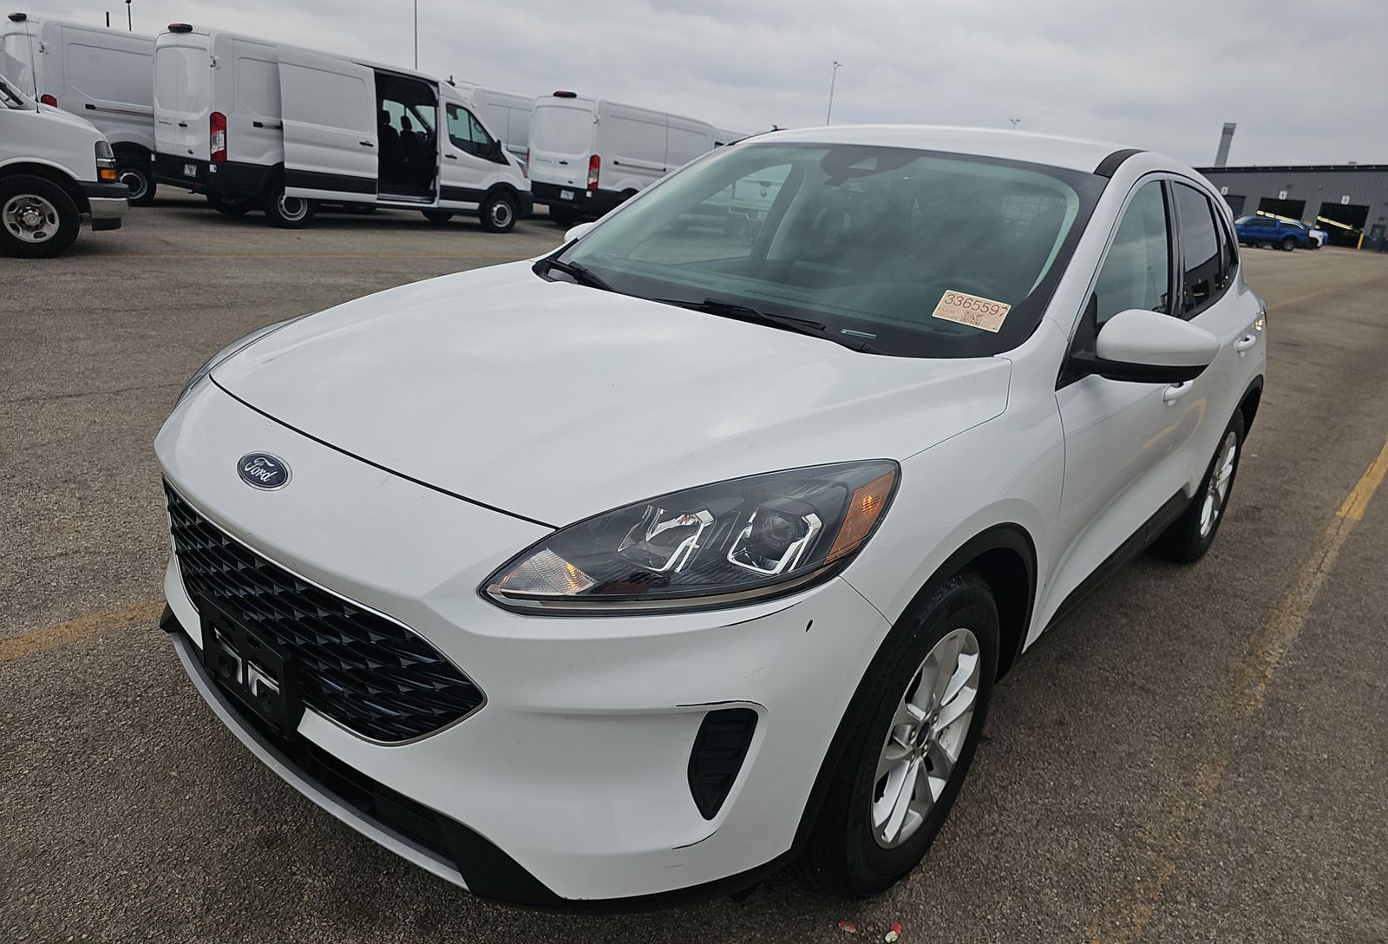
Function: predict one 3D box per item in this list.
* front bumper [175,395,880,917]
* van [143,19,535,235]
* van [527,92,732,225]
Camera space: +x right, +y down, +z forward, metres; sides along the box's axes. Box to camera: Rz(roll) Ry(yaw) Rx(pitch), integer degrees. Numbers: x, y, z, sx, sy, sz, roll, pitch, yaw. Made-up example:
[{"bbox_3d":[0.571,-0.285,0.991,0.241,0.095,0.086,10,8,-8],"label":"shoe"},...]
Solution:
[{"bbox_3d":[-0.586,0.217,1.828,1.820,0.680,0.630,20,22,36],"label":"front bumper"},{"bbox_3d":[-5.250,-5.295,14.935,2.080,2.540,5.980,20,22,36],"label":"van"},{"bbox_3d":[-0.754,-6.581,20.324,2.080,2.540,5.980,20,23,37],"label":"van"}]

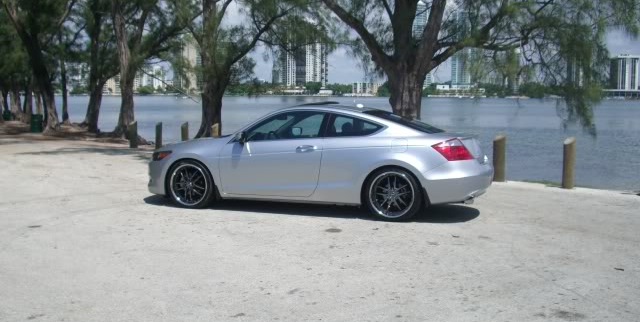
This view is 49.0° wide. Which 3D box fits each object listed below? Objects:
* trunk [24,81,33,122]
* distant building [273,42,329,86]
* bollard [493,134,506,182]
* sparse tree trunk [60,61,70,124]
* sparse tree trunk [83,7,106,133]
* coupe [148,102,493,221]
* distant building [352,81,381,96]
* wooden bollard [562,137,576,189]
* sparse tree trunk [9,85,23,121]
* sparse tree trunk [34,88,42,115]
[{"bbox_3d":[-18.698,-3.814,45.022,0.480,2.545,0.480,0,5,0],"label":"trunk"},{"bbox_3d":[-28.378,-139.710,1022.500,79.704,66.894,45.000,0,5,0],"label":"distant building"},{"bbox_3d":[3.220,-0.054,12.528,0.205,0.838,0.205,0,5,0],"label":"bollard"},{"bbox_3d":[-14.945,-4.010,41.166,0.420,3.608,0.420,0,5,0],"label":"sparse tree trunk"},{"bbox_3d":[-9.986,-3.961,30.851,0.950,5.469,0.850,0,5,0],"label":"sparse tree trunk"},{"bbox_3d":[-0.058,-0.088,9.746,4.850,1.430,1.850,2,6,18],"label":"coupe"},{"bbox_3d":[68.451,-104.478,1012.500,42.699,19.926,25.000,0,5,0],"label":"distant building"},{"bbox_3d":[4.131,0.031,11.606,0.205,0.845,0.205,0,5,0],"label":"wooden bollard"},{"bbox_3d":[-19.572,-3.696,45.123,0.750,2.292,0.700,0,5,0],"label":"sparse tree trunk"},{"bbox_3d":[-19.087,-3.878,47.585,0.450,2.187,0.450,0,5,0],"label":"sparse tree trunk"}]

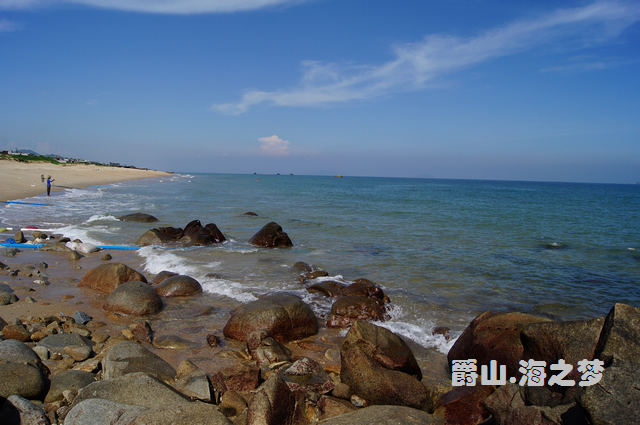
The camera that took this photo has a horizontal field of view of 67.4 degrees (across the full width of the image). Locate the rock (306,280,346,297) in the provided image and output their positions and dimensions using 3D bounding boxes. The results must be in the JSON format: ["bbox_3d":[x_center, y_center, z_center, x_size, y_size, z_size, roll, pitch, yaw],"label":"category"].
[{"bbox_3d":[0.126,1.436,8.976,0.749,0.291,0.550,2,4,1],"label":"rock"}]

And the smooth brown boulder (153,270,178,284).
[{"bbox_3d":[-3.019,1.280,9.436,0.525,0.243,0.394,0,5,-18],"label":"smooth brown boulder"}]

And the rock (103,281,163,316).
[{"bbox_3d":[-2.946,1.324,7.550,0.931,0.448,0.792,0,5,-21],"label":"rock"}]

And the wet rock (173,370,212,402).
[{"bbox_3d":[-1.131,1.548,4.288,0.340,0.198,0.289,0,5,-15],"label":"wet rock"}]

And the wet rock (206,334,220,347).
[{"bbox_3d":[-1.325,1.594,5.984,0.165,0.135,0.140,1,5,-12],"label":"wet rock"}]

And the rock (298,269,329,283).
[{"bbox_3d":[-0.134,1.350,10.110,0.633,0.256,0.500,1,4,-1],"label":"rock"}]

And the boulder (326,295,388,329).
[{"bbox_3d":[0.538,1.435,6.900,0.830,0.400,0.650,2,4,5],"label":"boulder"}]

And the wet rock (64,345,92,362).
[{"bbox_3d":[-2.566,1.485,5.091,0.297,0.148,0.250,-1,5,-27],"label":"wet rock"}]

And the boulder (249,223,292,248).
[{"bbox_3d":[-1.493,0.664,14.782,1.365,0.730,1.092,1,4,-6],"label":"boulder"}]

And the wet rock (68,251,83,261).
[{"bbox_3d":[-5.709,1.009,11.191,0.327,0.222,0.280,-1,5,-27],"label":"wet rock"}]

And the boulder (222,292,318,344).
[{"bbox_3d":[-0.680,1.396,6.728,1.327,0.509,0.995,1,4,-6],"label":"boulder"}]

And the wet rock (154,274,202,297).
[{"bbox_3d":[-2.578,1.312,8.786,0.843,0.301,0.675,0,5,-16],"label":"wet rock"}]

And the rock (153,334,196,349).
[{"bbox_3d":[-1.807,1.613,6.030,0.566,0.100,0.317,0,5,-17],"label":"rock"}]

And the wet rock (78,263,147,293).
[{"bbox_3d":[-3.841,1.184,8.930,1.178,0.447,1.001,0,5,-23],"label":"wet rock"}]

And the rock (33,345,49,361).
[{"bbox_3d":[-2.856,1.431,4.900,0.145,0.145,0.135,-1,5,-30],"label":"rock"}]

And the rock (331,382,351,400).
[{"bbox_3d":[0.198,1.658,4.476,0.177,0.118,0.151,2,4,3],"label":"rock"}]

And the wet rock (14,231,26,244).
[{"bbox_3d":[-8.548,0.706,13.652,0.314,0.355,0.267,-1,5,-32],"label":"wet rock"}]

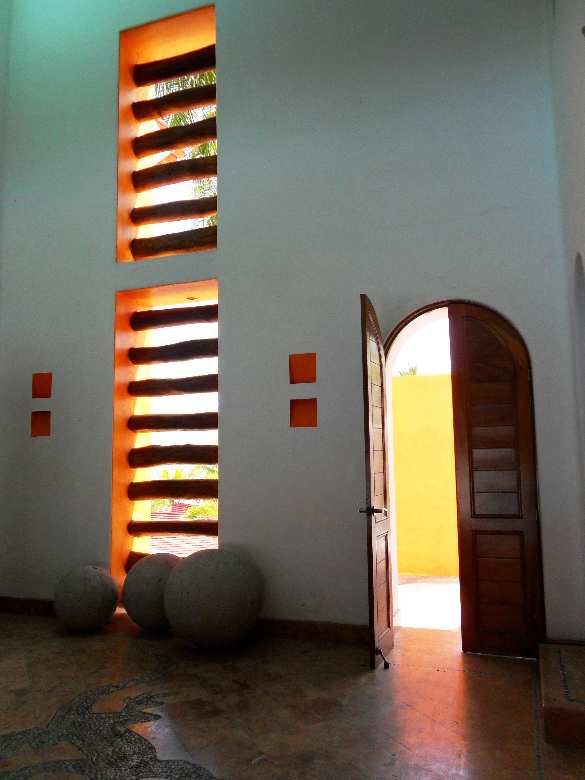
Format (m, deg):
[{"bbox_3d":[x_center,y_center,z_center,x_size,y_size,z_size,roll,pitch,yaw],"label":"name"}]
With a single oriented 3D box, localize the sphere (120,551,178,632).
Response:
[{"bbox_3d":[-1.051,1.628,4.924,0.607,0.607,0.607,-1,-5,0],"label":"sphere"}]

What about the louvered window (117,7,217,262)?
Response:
[{"bbox_3d":[-1.061,-2.245,5.559,0.989,2.197,0.360,-3,-6,18],"label":"louvered window"}]

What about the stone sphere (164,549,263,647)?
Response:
[{"bbox_3d":[-0.574,1.524,4.479,0.718,0.718,0.718,-1,-5,0],"label":"stone sphere"}]

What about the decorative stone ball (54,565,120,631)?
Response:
[{"bbox_3d":[-1.679,1.696,4.964,0.498,0.498,0.498,-3,-6,18],"label":"decorative stone ball"}]

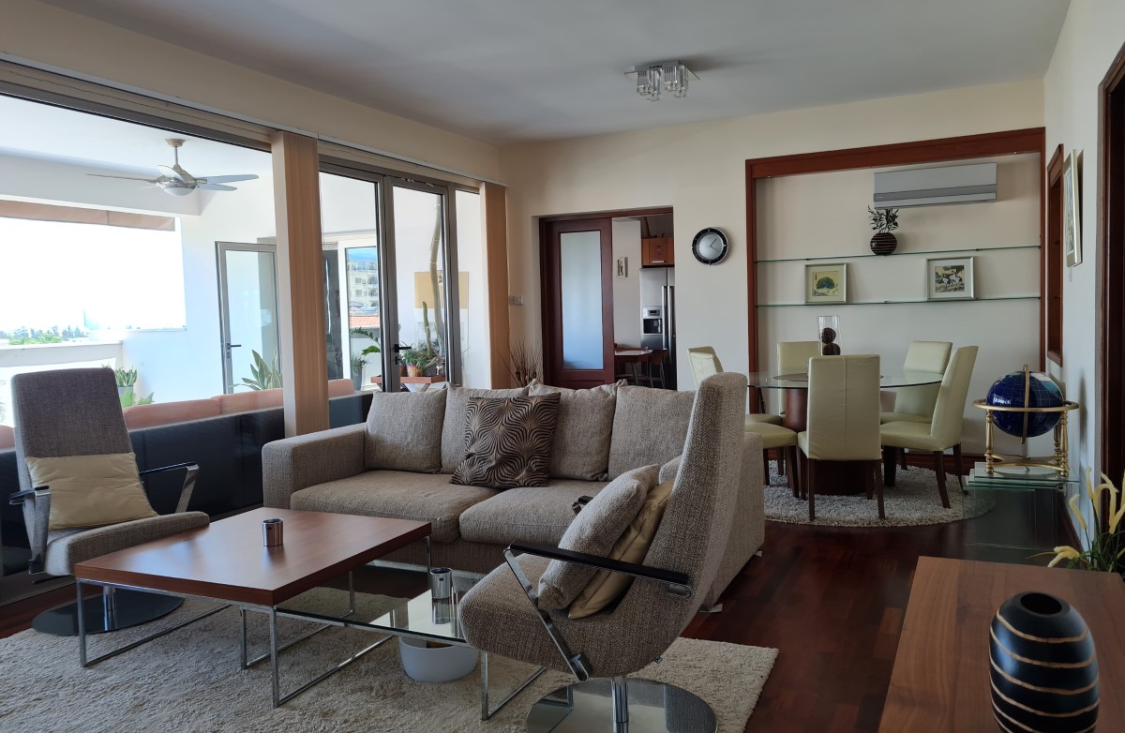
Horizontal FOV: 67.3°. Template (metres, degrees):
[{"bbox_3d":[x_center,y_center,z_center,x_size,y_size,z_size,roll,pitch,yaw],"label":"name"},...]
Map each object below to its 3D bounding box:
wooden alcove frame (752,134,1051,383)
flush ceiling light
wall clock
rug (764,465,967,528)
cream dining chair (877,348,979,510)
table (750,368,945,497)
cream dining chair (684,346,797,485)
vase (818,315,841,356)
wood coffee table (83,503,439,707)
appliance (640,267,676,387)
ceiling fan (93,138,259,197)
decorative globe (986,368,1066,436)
[{"bbox_3d":[2.552,-0.466,6.650,2.147,2.490,0.180,0,4,25],"label":"wooden alcove frame"},{"bbox_3d":[0.645,-1.815,5.419,0.382,0.162,0.382,0,4,26],"label":"flush ceiling light"},{"bbox_3d":[1.240,-1.005,7.079,0.315,0.315,0.050,0,4,25],"label":"wall clock"},{"bbox_3d":[1.869,0.838,5.821,1.980,0.036,1.980,0,4,25],"label":"rug"},{"bbox_3d":[2.311,0.373,5.392,0.573,0.971,0.438,2,5,45],"label":"cream dining chair"},{"bbox_3d":[1.827,0.457,5.867,1.510,0.755,1.510,0,4,25],"label":"table"},{"bbox_3d":[1.197,0.387,5.686,0.573,0.971,0.438,-3,4,-16],"label":"cream dining chair"},{"bbox_3d":[1.839,-0.132,5.817,0.145,0.420,0.145,0,4,25],"label":"vase"},{"bbox_3d":[-1.166,0.887,3.360,0.924,0.386,0.946,0,4,24],"label":"wood coffee table"},{"bbox_3d":[1.564,-0.336,10.703,0.910,1.780,0.720,0,4,25],"label":"appliance"},{"bbox_3d":[-3.132,-1.612,6.855,1.321,0.459,1.321,0,4,26],"label":"ceiling fan"},{"bbox_3d":[2.253,0.179,4.110,0.335,0.355,0.335,0,4,25],"label":"decorative globe"}]

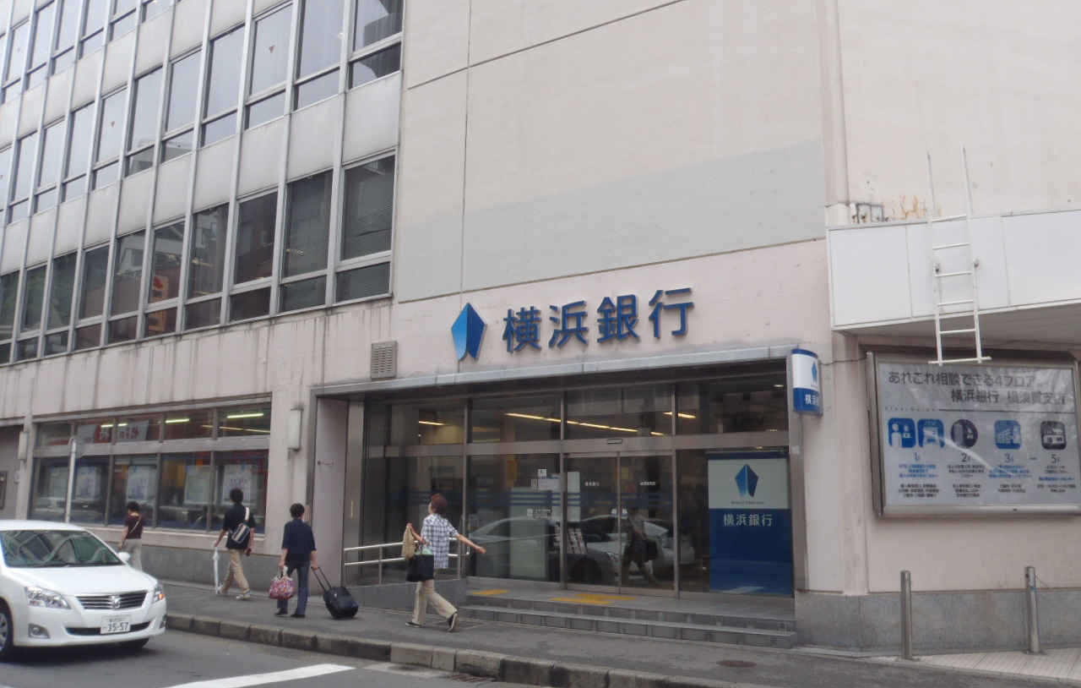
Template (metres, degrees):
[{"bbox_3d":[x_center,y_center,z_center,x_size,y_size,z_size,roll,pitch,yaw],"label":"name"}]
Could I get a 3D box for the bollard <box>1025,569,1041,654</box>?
[{"bbox_3d":[5.155,2.773,9.150,0.108,0.865,0.108,1,-11,0],"label":"bollard"}]

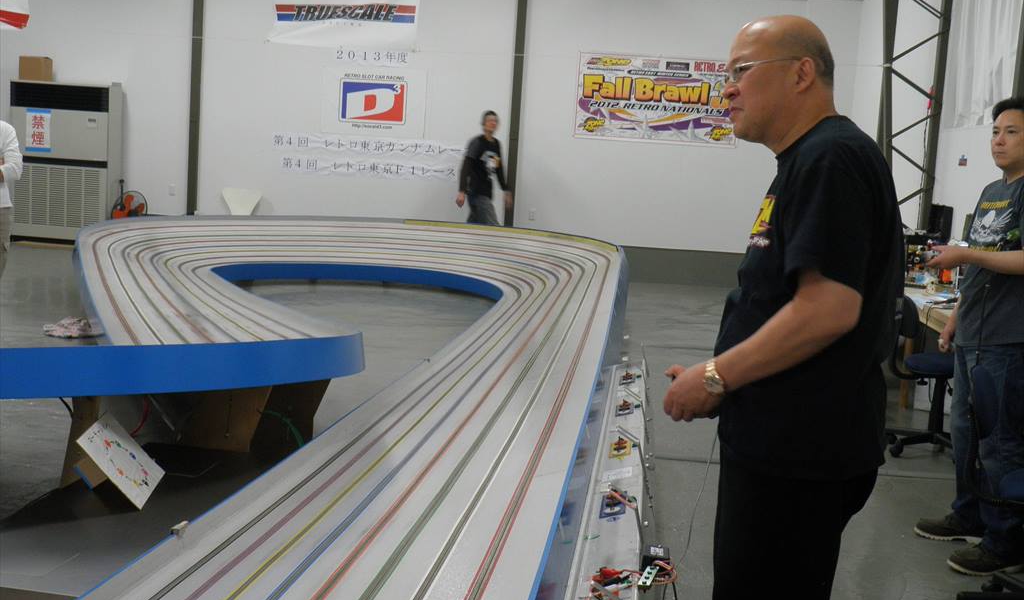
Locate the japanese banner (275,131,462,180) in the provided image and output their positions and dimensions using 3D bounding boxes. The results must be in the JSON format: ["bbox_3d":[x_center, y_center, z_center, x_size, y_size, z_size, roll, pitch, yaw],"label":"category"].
[{"bbox_3d":[-1.661,-1.667,14.190,2.340,0.480,0.015,4,7,5],"label":"japanese banner"}]

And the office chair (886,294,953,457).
[{"bbox_3d":[2.211,0.371,6.170,0.570,0.810,0.570,4,7,0],"label":"office chair"}]

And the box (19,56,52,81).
[{"bbox_3d":[-5.530,-2.674,14.118,0.276,0.276,0.275,4,7,5],"label":"box"}]

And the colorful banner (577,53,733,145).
[{"bbox_3d":[1.659,-2.279,13.810,1.840,0.970,0.020,4,7,5],"label":"colorful banner"}]

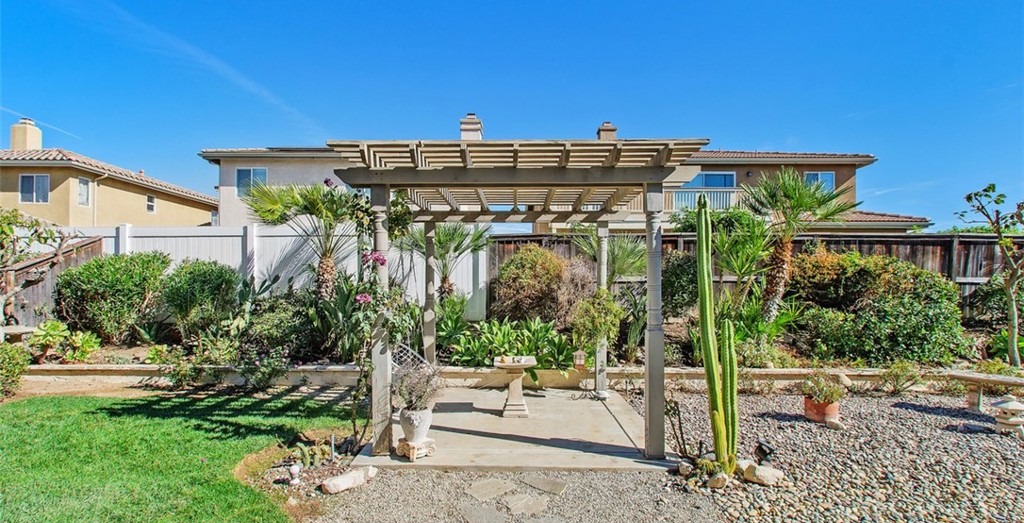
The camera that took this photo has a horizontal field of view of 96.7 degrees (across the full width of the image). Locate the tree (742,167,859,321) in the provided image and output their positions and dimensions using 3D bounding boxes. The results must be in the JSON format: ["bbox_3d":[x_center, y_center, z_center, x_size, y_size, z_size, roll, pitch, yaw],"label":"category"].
[{"bbox_3d":[4.927,-0.274,7.800,1.750,2.680,1.700,0,-2,0],"label":"tree"}]

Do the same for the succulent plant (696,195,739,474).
[{"bbox_3d":[1.626,0.577,3.600,0.330,2.200,0.280,0,-2,0],"label":"succulent plant"}]

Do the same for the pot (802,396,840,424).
[{"bbox_3d":[3.372,1.610,4.950,0.370,0.280,0.370,0,-3,0],"label":"pot"}]

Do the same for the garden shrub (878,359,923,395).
[{"bbox_3d":[5.165,1.529,6.050,0.580,0.480,0.500,0,-3,0],"label":"garden shrub"}]

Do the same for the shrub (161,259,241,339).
[{"bbox_3d":[-5.339,0.668,7.800,1.220,1.350,1.080,0,-2,0],"label":"shrub"}]

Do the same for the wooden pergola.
[{"bbox_3d":[0.060,0.410,4.900,3.040,2.530,2.980,0,-2,0],"label":"wooden pergola"}]

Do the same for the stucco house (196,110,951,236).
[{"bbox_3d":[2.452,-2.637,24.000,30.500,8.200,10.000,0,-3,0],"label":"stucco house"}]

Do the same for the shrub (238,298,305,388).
[{"bbox_3d":[-3.517,1.189,6.600,0.950,1.280,0.900,0,-3,0],"label":"shrub"}]

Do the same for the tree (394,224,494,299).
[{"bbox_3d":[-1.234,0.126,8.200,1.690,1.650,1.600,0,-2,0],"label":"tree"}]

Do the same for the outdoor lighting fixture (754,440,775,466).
[{"bbox_3d":[2.081,1.574,3.750,0.150,0.190,0.150,2,-3,-30],"label":"outdoor lighting fixture"}]

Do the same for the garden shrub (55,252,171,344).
[{"bbox_3d":[-6.759,0.626,7.700,1.680,1.530,1.400,0,-2,0],"label":"garden shrub"}]

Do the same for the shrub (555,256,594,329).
[{"bbox_3d":[1.126,0.559,8.200,0.750,1.320,0.750,0,-3,0],"label":"shrub"}]

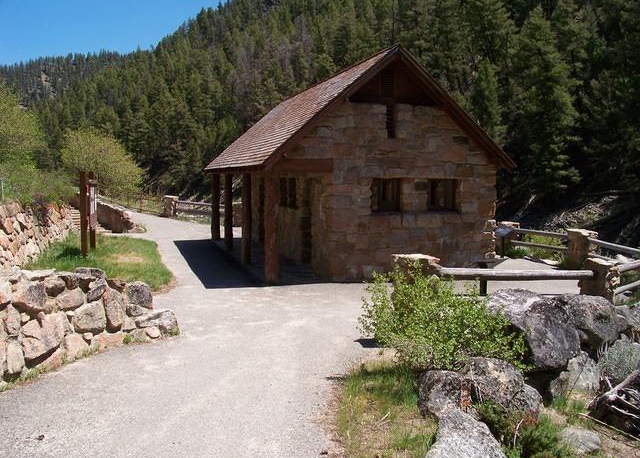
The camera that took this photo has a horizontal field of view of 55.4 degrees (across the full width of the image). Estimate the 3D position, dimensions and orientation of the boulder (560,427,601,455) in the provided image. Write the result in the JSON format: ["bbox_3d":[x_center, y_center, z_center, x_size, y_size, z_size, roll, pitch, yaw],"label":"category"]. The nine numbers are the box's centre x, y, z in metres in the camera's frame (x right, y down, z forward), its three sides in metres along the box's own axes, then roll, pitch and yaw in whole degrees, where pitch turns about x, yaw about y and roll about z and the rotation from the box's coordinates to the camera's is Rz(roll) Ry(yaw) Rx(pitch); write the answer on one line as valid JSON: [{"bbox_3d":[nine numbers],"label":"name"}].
[{"bbox_3d":[1.835,1.495,4.300,0.290,0.170,0.240,2,5,23],"label":"boulder"}]

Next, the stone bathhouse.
[{"bbox_3d":[0.158,-1.881,18.188,5.975,4.976,10.253,-2,5,-17],"label":"stone bathhouse"}]

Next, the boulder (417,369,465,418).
[{"bbox_3d":[0.935,1.260,4.700,0.360,0.320,0.360,1,5,11],"label":"boulder"}]

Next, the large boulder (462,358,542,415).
[{"bbox_3d":[1.467,1.263,4.950,0.650,0.380,0.500,1,5,17],"label":"large boulder"}]

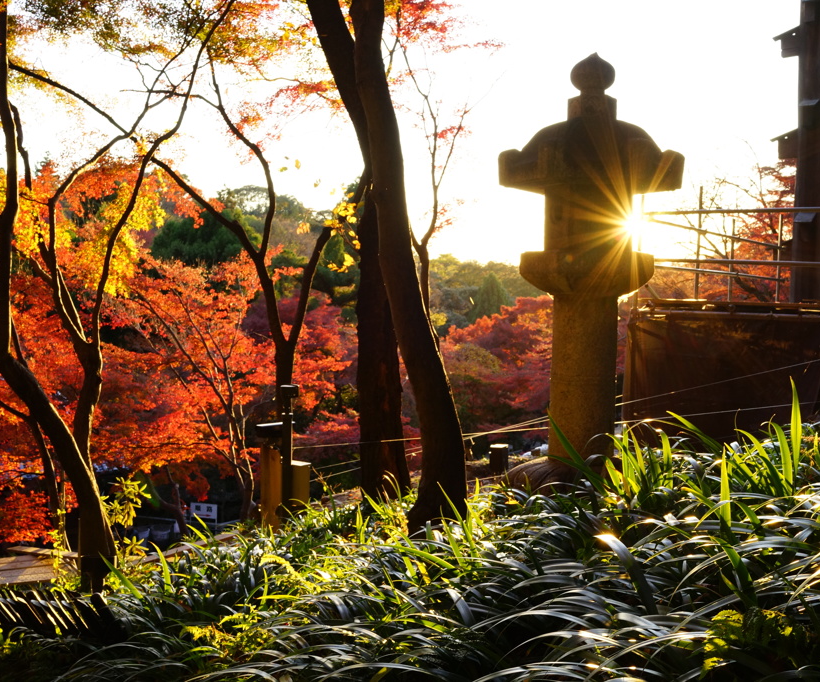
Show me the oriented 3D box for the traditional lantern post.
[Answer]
[{"bbox_3d":[0.933,-0.358,5.200,0.950,2.280,0.880,2,1,10],"label":"traditional lantern post"}]

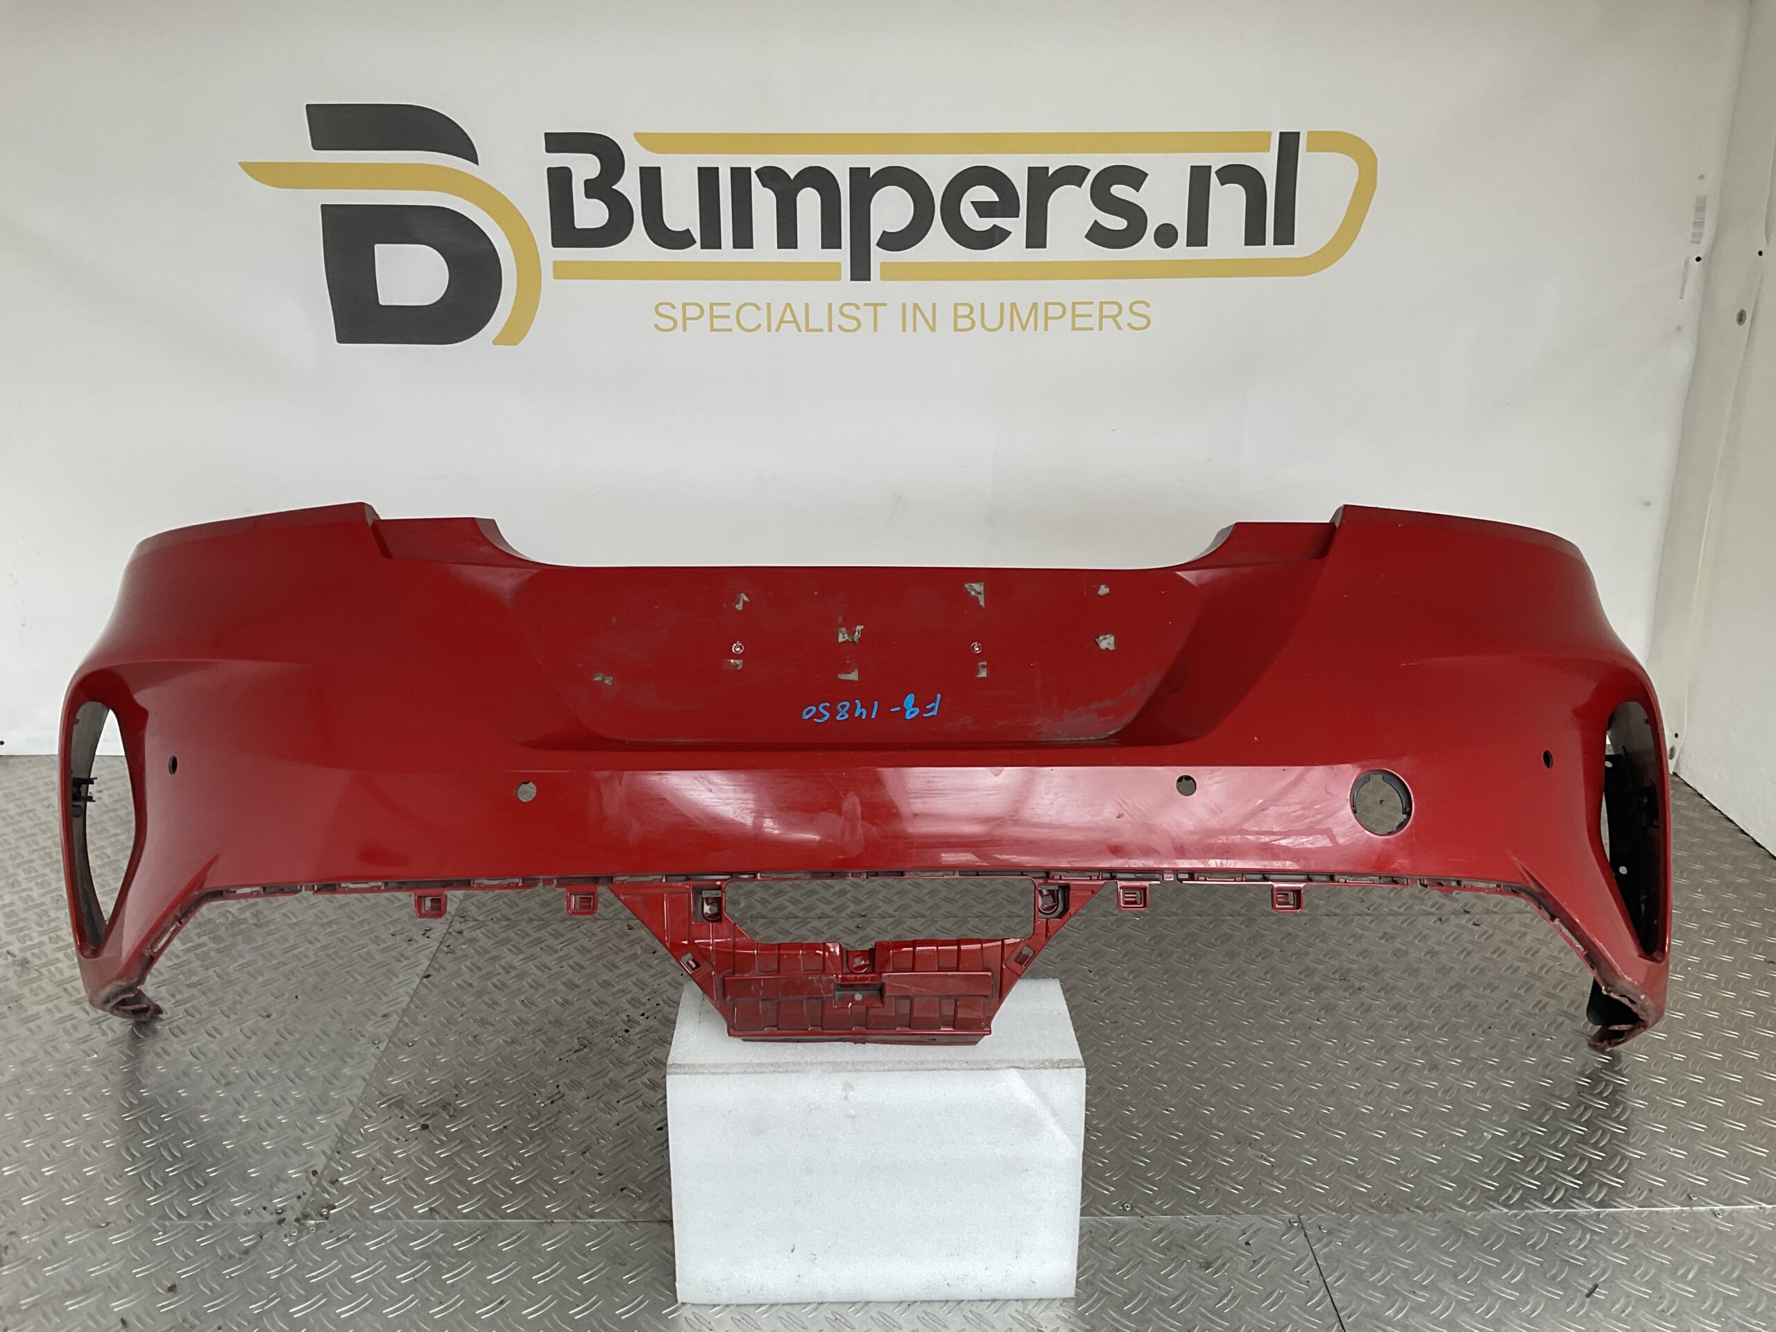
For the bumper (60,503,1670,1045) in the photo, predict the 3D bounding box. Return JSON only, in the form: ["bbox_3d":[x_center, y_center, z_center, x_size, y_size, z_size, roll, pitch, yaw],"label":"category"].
[{"bbox_3d":[-0.025,0.105,1.546,1.790,0.610,0.520,0,18,0],"label":"bumper"}]

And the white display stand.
[{"bbox_3d":[-0.012,0.482,1.529,0.395,0.264,0.170,0,18,0],"label":"white display stand"}]

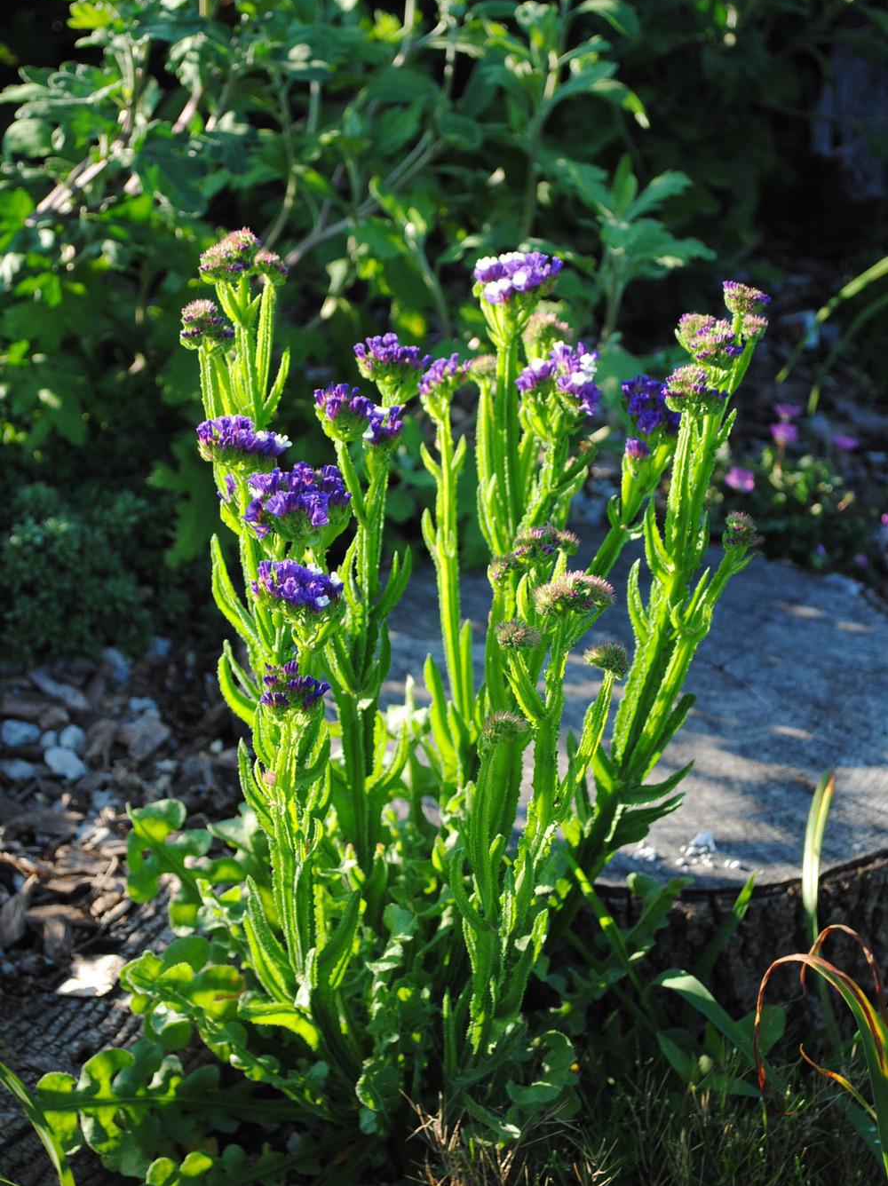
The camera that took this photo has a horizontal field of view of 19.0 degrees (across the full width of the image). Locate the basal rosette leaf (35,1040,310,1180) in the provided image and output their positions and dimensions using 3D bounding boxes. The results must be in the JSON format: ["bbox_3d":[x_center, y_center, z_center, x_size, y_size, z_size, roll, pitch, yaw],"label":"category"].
[{"bbox_3d":[-0.126,0.239,1.230,0.128,0.033,0.065,0,28,0],"label":"basal rosette leaf"}]

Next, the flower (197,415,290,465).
[{"bbox_3d":[-0.084,-0.064,1.115,0.038,0.014,0.025,0,28,0],"label":"flower"}]

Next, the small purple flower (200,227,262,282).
[{"bbox_3d":[-0.099,-0.156,1.230,0.029,0.022,0.026,0,29,0],"label":"small purple flower"}]

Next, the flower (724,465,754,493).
[{"bbox_3d":[0.212,-0.081,1.900,0.021,0.016,0.020,0,25,0],"label":"flower"}]

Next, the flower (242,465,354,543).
[{"bbox_3d":[-0.068,-0.042,1.240,0.050,0.032,0.042,0,29,0],"label":"flower"}]

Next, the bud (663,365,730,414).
[{"bbox_3d":[0.110,-0.089,1.160,0.028,0.014,0.021,0,28,0],"label":"bud"}]

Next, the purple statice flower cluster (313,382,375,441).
[{"bbox_3d":[-0.044,-0.080,1.180,0.026,0.025,0.025,-8,25,0],"label":"purple statice flower cluster"}]

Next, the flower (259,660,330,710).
[{"bbox_3d":[-0.068,0.042,1.210,0.031,0.021,0.028,0,25,0],"label":"flower"}]

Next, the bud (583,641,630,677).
[{"bbox_3d":[0.076,0.031,1.240,0.021,0.015,0.019,0,25,0],"label":"bud"}]

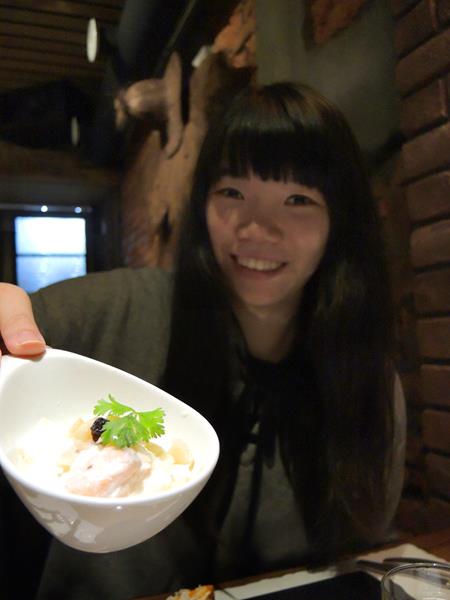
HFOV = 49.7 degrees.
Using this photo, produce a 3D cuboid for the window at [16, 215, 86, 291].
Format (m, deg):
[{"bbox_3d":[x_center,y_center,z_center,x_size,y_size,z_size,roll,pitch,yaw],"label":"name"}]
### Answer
[{"bbox_3d":[-1.788,-0.417,5.000,0.720,0.880,0.080,-1,-4,-21],"label":"window"}]

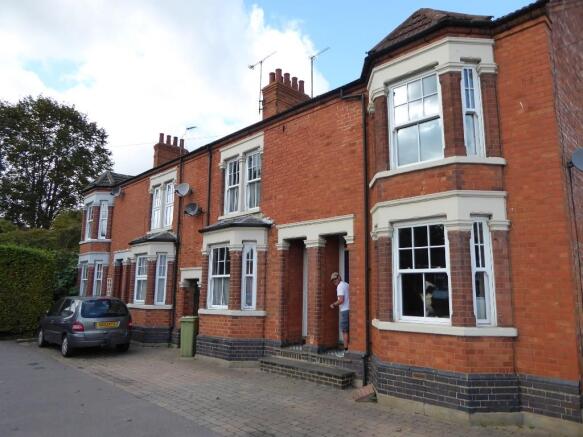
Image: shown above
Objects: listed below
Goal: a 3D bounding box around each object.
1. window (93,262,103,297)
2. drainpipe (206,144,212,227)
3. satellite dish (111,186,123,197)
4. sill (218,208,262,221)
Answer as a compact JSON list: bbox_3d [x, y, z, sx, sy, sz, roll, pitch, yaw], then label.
[{"bbox_3d":[-8.345,2.708,18.265,0.416,1.690,0.110,1,-10,0],"label":"window"},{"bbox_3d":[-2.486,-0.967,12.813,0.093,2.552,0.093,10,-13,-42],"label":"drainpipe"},{"bbox_3d":[-7.190,-1.115,17.327,0.440,0.390,0.360,-5,-11,30],"label":"satellite dish"},{"bbox_3d":[-1.474,-0.137,11.817,0.170,0.110,2.000,10,-13,-42],"label":"sill"}]

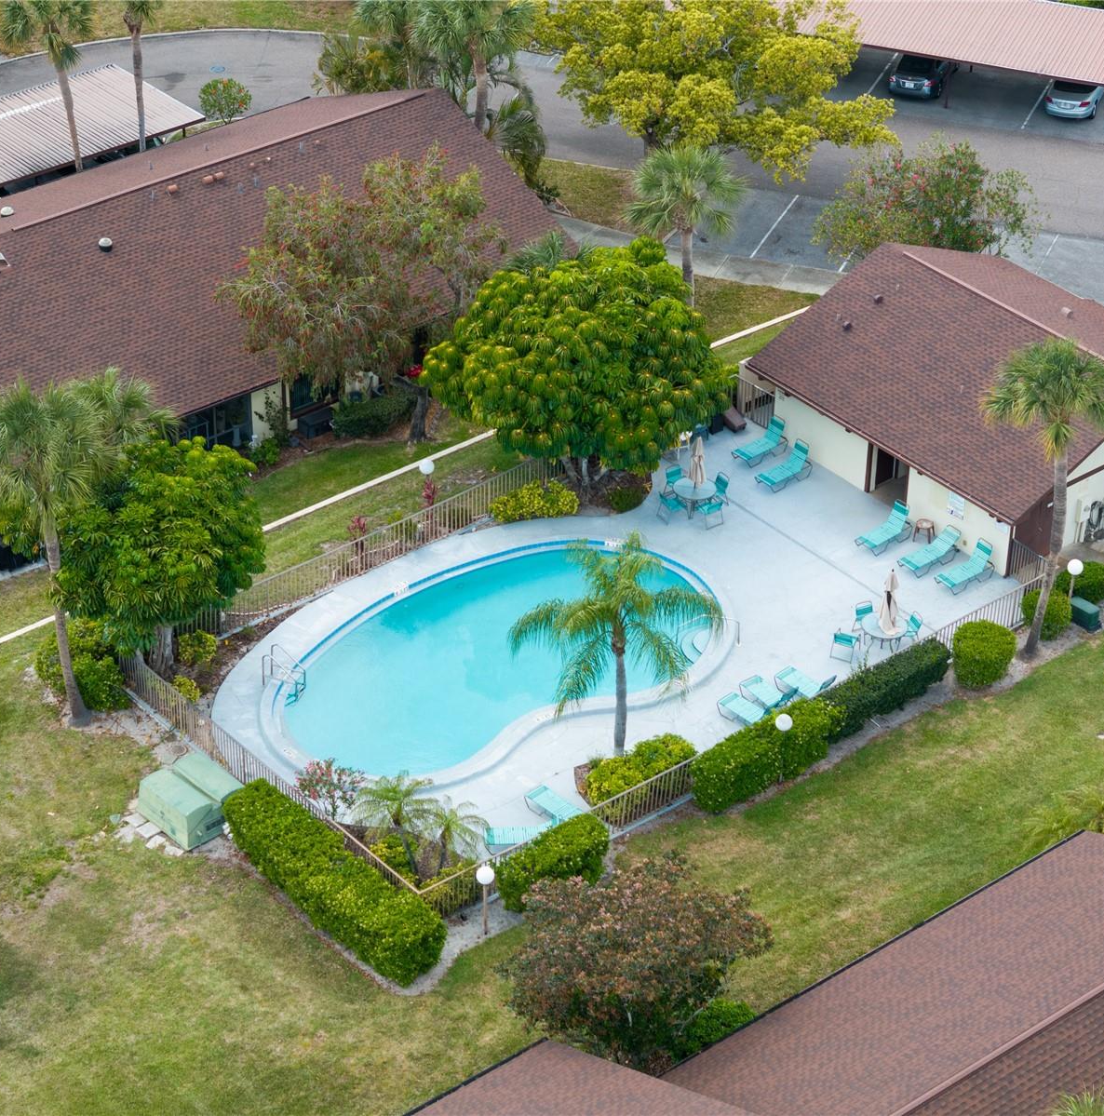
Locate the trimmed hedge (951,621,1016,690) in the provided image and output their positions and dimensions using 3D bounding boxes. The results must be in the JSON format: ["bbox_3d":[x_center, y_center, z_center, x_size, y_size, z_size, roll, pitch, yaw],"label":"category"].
[{"bbox_3d":[11.710,2.563,81.561,1.650,1.500,1.650,1,34,2],"label":"trimmed hedge"}]

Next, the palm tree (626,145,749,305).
[{"bbox_3d":[4.038,-9.634,90.993,3.600,5.700,3.500,1,34,0],"label":"palm tree"}]

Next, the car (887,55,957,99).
[{"bbox_3d":[14.136,-18.737,113.115,1.830,1.470,4.850,12,36,17],"label":"car"}]

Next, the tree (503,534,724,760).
[{"bbox_3d":[1.520,2.241,72.322,4.950,6.400,4.700,0,34,0],"label":"tree"}]

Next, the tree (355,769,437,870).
[{"bbox_3d":[-3.586,6.314,69.459,1.860,2.850,1.860,0,34,0],"label":"tree"}]

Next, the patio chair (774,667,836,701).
[{"bbox_3d":[6.426,3.125,75.947,0.640,0.880,1.680,-27,42,-34],"label":"patio chair"}]

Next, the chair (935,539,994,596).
[{"bbox_3d":[11.029,0.199,80.187,1.640,0.990,0.650,-24,41,-31],"label":"chair"}]

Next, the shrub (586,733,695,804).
[{"bbox_3d":[2.344,5.560,77.544,2.850,0.950,1.500,-24,41,-31],"label":"shrub"}]

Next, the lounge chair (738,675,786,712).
[{"bbox_3d":[5.554,3.413,75.958,0.650,0.930,1.800,-24,41,-32],"label":"lounge chair"}]

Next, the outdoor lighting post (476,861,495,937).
[{"bbox_3d":[-1.499,7.681,68.058,0.420,2.150,0.420,0,34,0],"label":"outdoor lighting post"}]

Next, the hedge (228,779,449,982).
[{"bbox_3d":[-5.367,7.911,73.719,1.400,1.270,7.250,-25,42,-33],"label":"hedge"}]

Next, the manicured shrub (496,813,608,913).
[{"bbox_3d":[-0.023,7.468,74.363,2.900,1.330,1.100,-24,41,-31],"label":"manicured shrub"}]

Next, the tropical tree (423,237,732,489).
[{"bbox_3d":[0.668,-4.597,81.937,8.200,7.400,7.800,1,34,0],"label":"tropical tree"}]

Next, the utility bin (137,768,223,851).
[{"bbox_3d":[-8.873,5.836,71.888,1.060,1.130,2.050,-24,41,-32],"label":"utility bin"}]

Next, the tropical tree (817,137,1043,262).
[{"bbox_3d":[11.362,-9.943,92.139,6.900,5.100,6.200,1,34,0],"label":"tropical tree"}]

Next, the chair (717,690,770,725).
[{"bbox_3d":[4.920,3.758,75.036,0.640,0.850,1.660,-28,43,-34],"label":"chair"}]

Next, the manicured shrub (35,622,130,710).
[{"bbox_3d":[-11.802,2.589,76.053,2.350,1.650,2.100,0,34,0],"label":"manicured shrub"}]

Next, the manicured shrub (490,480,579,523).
[{"bbox_3d":[-0.549,-1.626,83.498,2.450,0.720,1.050,-5,34,-9],"label":"manicured shrub"}]

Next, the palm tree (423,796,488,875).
[{"bbox_3d":[-2.240,6.601,69.703,1.550,2.100,1.550,0,34,0],"label":"palm tree"}]

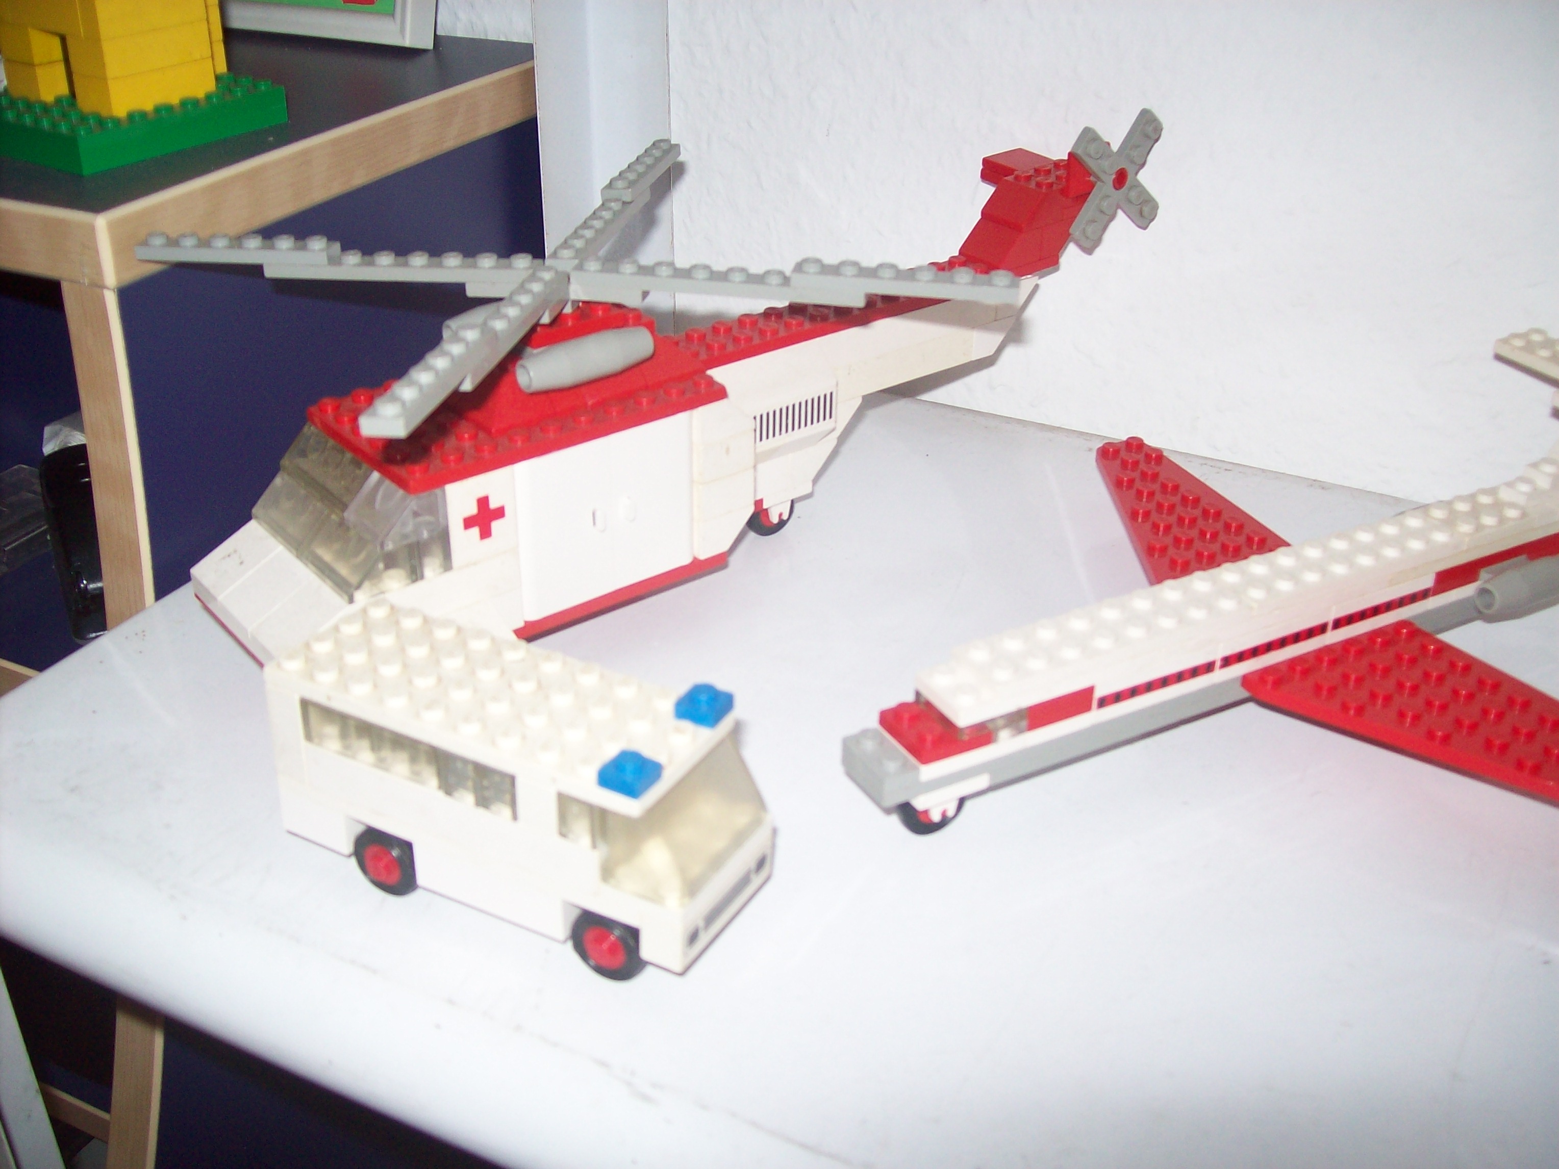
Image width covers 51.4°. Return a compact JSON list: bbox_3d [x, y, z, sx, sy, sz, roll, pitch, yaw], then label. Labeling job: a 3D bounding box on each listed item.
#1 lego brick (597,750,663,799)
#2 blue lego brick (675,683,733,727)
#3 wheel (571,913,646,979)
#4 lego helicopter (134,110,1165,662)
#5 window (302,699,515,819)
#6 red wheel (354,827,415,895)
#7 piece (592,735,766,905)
[{"bbox_3d":[-0.024,0.031,0.263,0.008,0.005,0.008,15,31,24],"label":"lego brick"},{"bbox_3d":[-0.013,0.021,0.282,0.008,0.005,0.008,15,31,24],"label":"blue lego brick"},{"bbox_3d":[-0.029,0.061,0.280,0.014,0.014,0.005,15,31,24],"label":"wheel"},{"bbox_3d":[-0.007,-0.053,0.398,0.269,0.098,0.162,-21,36,-34],"label":"lego helicopter"},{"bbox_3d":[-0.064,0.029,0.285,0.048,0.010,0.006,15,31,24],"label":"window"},{"bbox_3d":[-0.072,0.049,0.300,0.014,0.014,0.005,15,31,24],"label":"red wheel"},{"bbox_3d":[-0.016,0.038,0.277,0.016,0.016,0.032,15,31,24],"label":"piece"}]

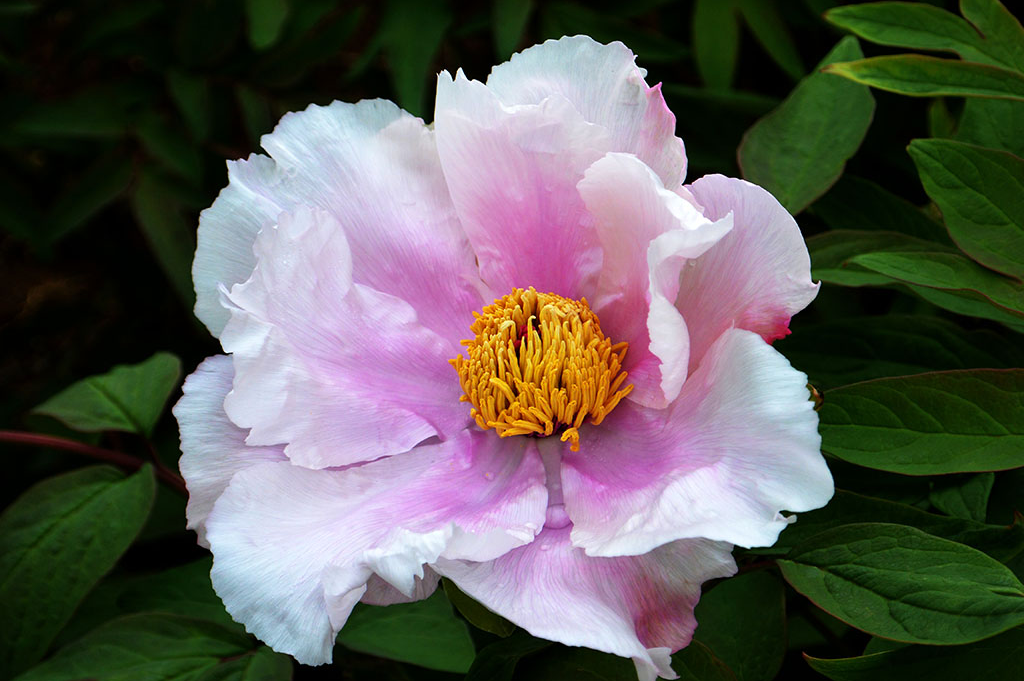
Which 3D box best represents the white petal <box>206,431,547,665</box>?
[{"bbox_3d":[-0.038,0.058,0.635,0.090,0.034,0.058,-29,64,-16],"label":"white petal"}]

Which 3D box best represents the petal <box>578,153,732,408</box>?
[{"bbox_3d":[0.040,-0.016,0.652,0.042,0.070,0.034,7,9,33],"label":"petal"}]

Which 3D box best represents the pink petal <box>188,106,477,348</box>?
[{"bbox_3d":[-0.048,-0.034,0.665,0.076,0.032,0.074,40,74,-10],"label":"pink petal"}]

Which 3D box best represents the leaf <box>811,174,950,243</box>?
[{"bbox_3d":[0.120,-0.042,0.750,0.054,0.012,0.026,11,49,6],"label":"leaf"}]

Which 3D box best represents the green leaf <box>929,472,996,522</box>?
[{"bbox_3d":[0.140,0.047,0.720,0.023,0.008,0.028,24,57,17],"label":"green leaf"}]

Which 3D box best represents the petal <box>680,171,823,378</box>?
[{"bbox_3d":[0.067,-0.017,0.665,0.050,0.066,0.026,27,7,20],"label":"petal"}]

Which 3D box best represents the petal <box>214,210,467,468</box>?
[{"bbox_3d":[-0.047,-0.001,0.650,0.074,0.032,0.070,-4,77,-22],"label":"petal"}]

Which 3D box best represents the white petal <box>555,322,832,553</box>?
[{"bbox_3d":[0.051,0.029,0.643,0.072,0.030,0.060,13,65,13],"label":"white petal"}]

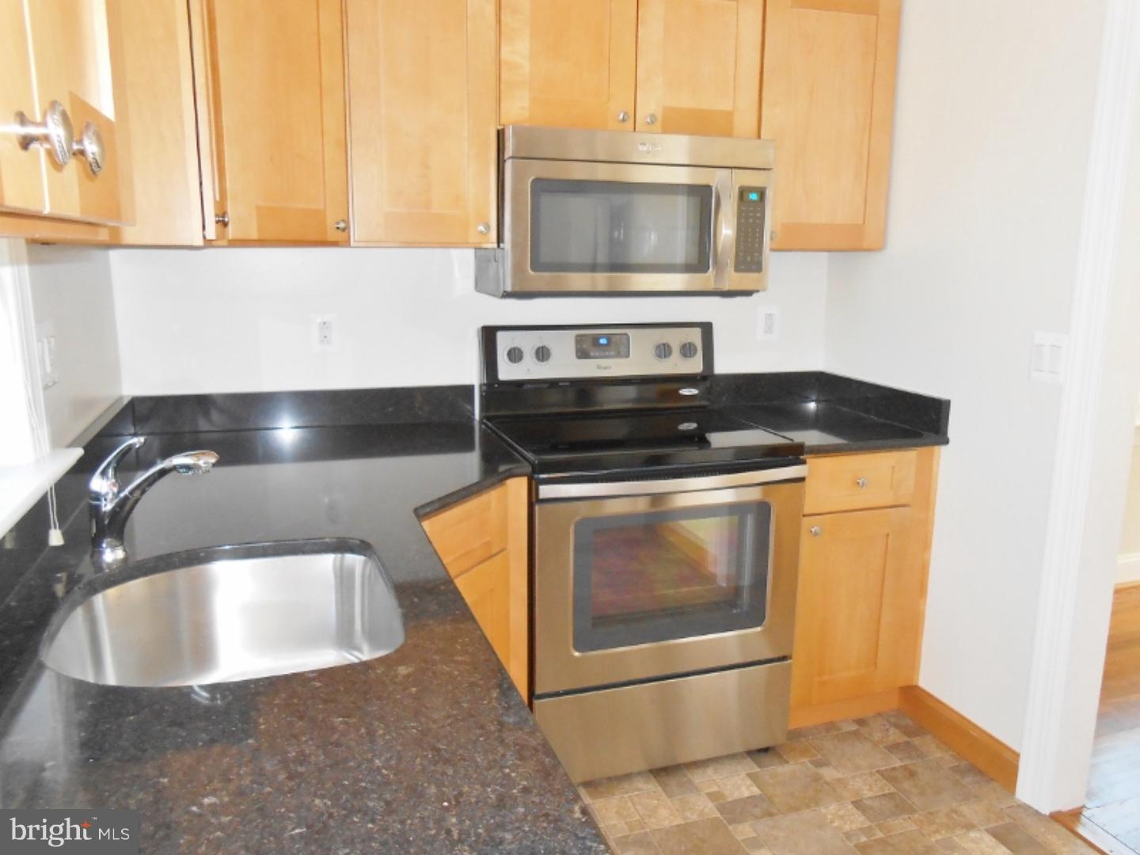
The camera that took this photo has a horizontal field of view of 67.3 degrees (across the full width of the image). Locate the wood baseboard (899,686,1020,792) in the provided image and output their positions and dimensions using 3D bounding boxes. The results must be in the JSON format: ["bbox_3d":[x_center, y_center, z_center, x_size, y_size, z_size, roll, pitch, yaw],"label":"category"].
[{"bbox_3d":[1.121,0.878,2.486,0.017,0.122,0.460,-3,11,-18],"label":"wood baseboard"}]

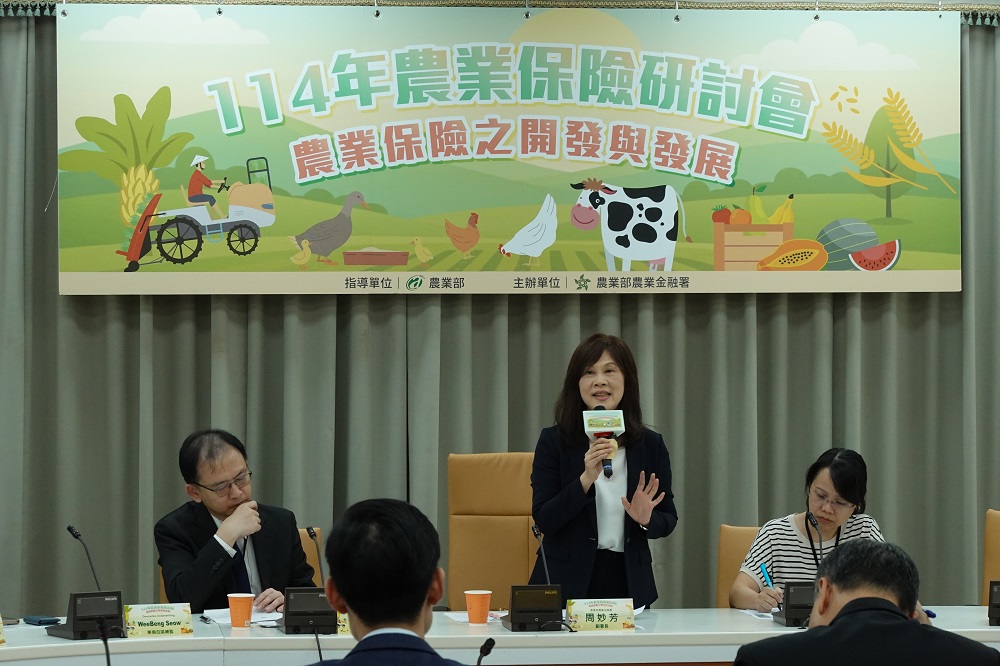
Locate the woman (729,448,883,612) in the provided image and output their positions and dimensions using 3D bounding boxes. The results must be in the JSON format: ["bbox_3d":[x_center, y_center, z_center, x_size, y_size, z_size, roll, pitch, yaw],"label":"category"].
[{"bbox_3d":[0.965,0.991,11.070,0.480,1.240,0.740,0,1,-6],"label":"woman"}]

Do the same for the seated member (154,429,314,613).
[{"bbox_3d":[-0.824,0.964,11.030,0.510,1.290,0.760,0,1,-13],"label":"seated member"}]

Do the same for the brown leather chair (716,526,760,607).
[{"bbox_3d":[0.987,1.123,11.620,0.600,0.950,0.620,0,1,-7],"label":"brown leather chair"}]

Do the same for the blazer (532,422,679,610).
[{"bbox_3d":[0.328,0.567,11.180,0.465,0.570,0.380,0,1,-5],"label":"blazer"}]

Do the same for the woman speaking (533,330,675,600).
[{"bbox_3d":[0.328,0.808,11.170,0.475,1.610,0.420,0,1,-5],"label":"woman speaking"}]

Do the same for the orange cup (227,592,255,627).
[{"bbox_3d":[-0.769,0.824,10.470,0.083,0.097,0.083,0,1,-4],"label":"orange cup"}]

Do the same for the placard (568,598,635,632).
[{"bbox_3d":[0.298,0.829,10.420,0.197,0.093,0.068,0,1,-6],"label":"placard"}]

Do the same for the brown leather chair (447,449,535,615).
[{"bbox_3d":[0.097,1.002,11.620,0.600,1.190,0.640,0,1,-7],"label":"brown leather chair"}]

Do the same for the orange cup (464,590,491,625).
[{"bbox_3d":[-0.067,0.824,10.530,0.083,0.097,0.083,0,1,0],"label":"orange cup"}]

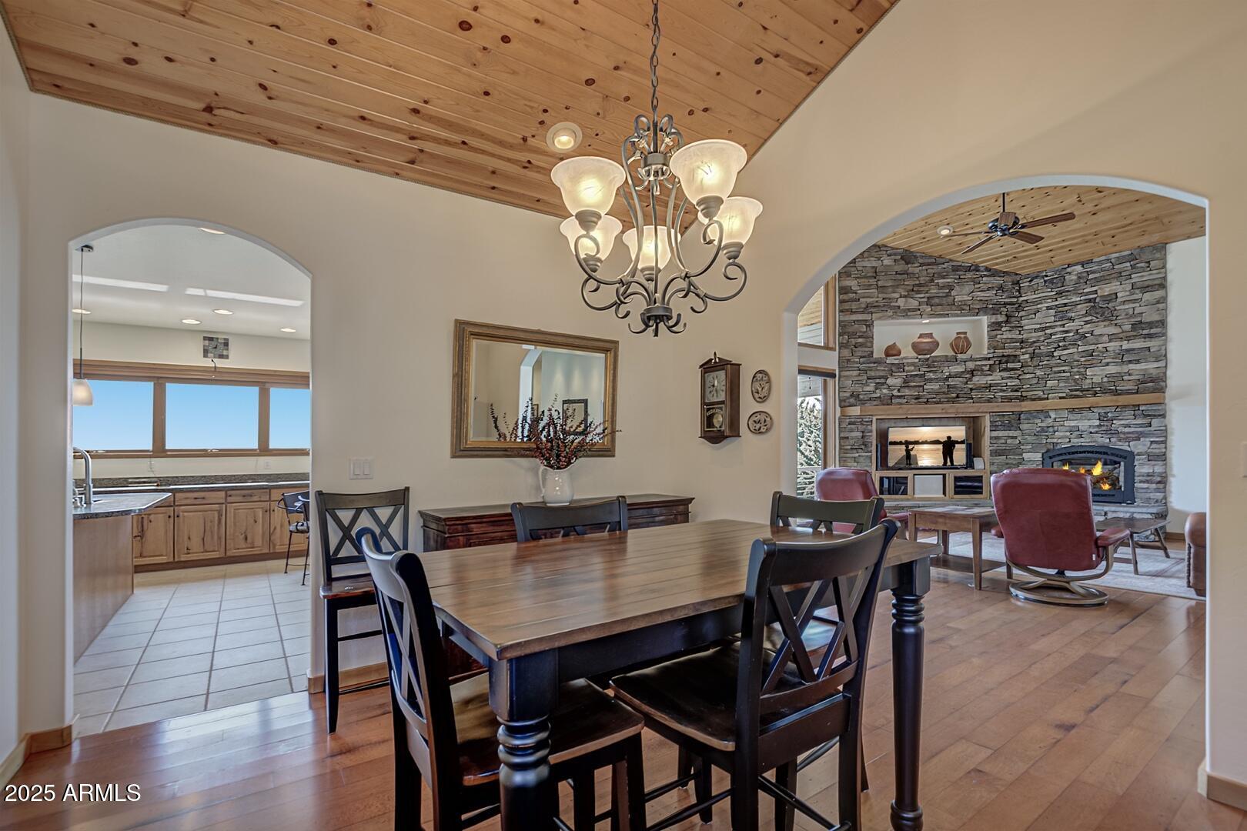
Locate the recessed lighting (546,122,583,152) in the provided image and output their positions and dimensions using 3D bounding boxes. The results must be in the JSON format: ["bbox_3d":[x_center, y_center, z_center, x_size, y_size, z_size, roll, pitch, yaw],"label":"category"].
[{"bbox_3d":[-0.332,-1.569,2.930,0.195,0.040,0.195,-10,-17,-3],"label":"recessed lighting"}]

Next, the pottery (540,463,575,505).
[{"bbox_3d":[-0.427,0.440,3.300,0.225,0.262,0.190,0,-1,-22],"label":"pottery"}]

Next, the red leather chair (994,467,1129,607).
[{"bbox_3d":[3.751,1.015,4.470,0.790,1.040,0.830,1,-1,-38],"label":"red leather chair"}]

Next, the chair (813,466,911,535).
[{"bbox_3d":[2.462,1.073,5.200,0.790,1.040,0.830,1,-1,-38],"label":"chair"}]

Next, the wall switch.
[{"bbox_3d":[-1.425,0.292,2.830,0.119,0.115,0.012,1,-1,-34],"label":"wall switch"}]

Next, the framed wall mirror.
[{"bbox_3d":[-0.517,-0.135,3.345,1.125,0.800,0.055,1,3,-34],"label":"framed wall mirror"}]

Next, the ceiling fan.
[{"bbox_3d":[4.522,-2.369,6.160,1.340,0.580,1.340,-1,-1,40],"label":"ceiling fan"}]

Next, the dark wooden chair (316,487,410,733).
[{"bbox_3d":[-1.292,0.920,2.650,0.470,1.060,0.475,1,-1,-34],"label":"dark wooden chair"}]

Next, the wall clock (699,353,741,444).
[{"bbox_3d":[0.660,-0.116,3.545,0.125,0.615,0.295,1,-1,-34],"label":"wall clock"}]

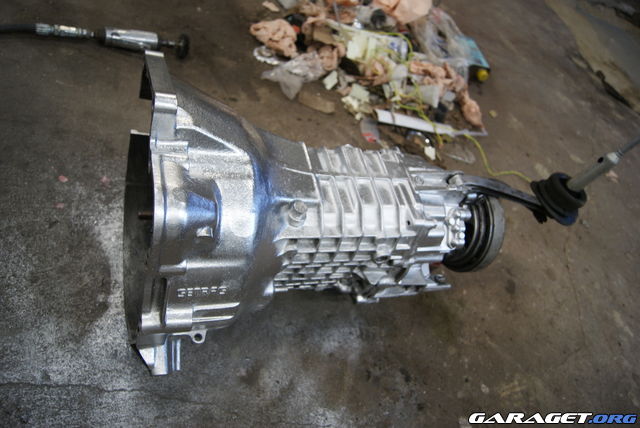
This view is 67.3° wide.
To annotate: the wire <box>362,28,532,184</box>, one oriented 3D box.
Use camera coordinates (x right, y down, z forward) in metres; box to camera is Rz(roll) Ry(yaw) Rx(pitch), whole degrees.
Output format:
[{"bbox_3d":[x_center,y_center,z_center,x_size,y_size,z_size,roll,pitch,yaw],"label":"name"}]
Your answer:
[{"bbox_3d":[0.319,-0.305,1.366,0.297,0.080,0.655,-23,66,-38],"label":"wire"}]

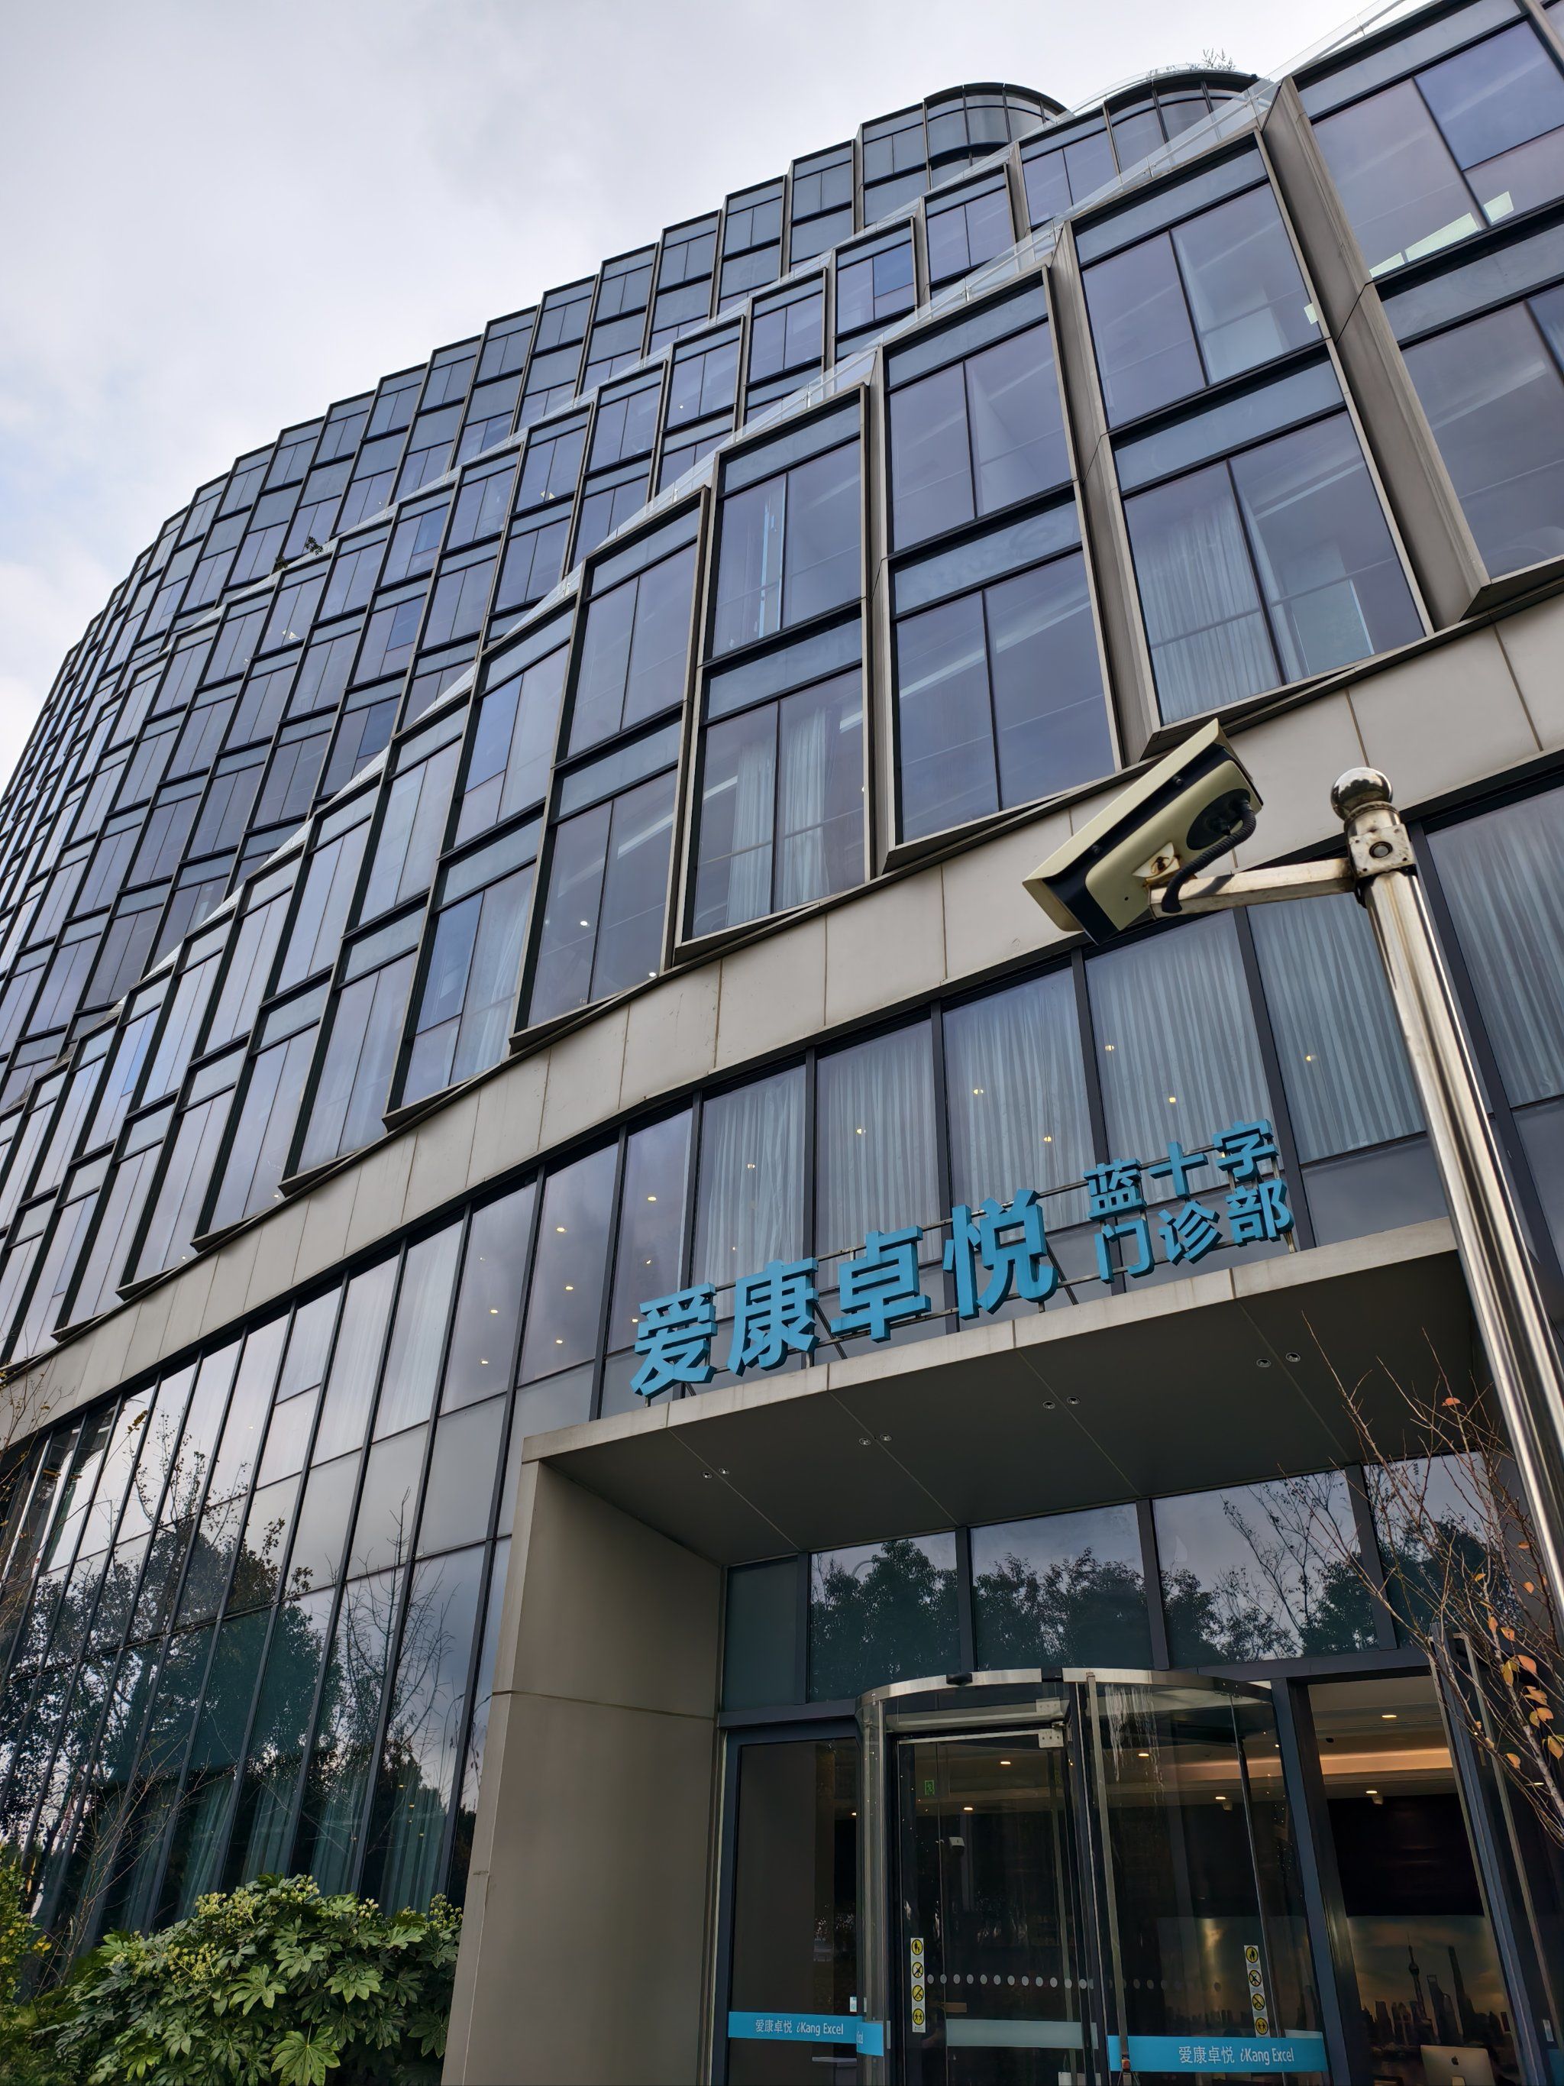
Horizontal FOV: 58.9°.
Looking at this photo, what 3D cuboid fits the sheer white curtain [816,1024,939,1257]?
[{"bbox_3d":[0.835,1.031,12.509,1.268,2.433,0.120,-20,-39,30],"label":"sheer white curtain"}]

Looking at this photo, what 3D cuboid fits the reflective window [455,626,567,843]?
[{"bbox_3d":[-3.917,-4.647,20.534,1.861,3.558,0.120,-21,-40,30],"label":"reflective window"}]

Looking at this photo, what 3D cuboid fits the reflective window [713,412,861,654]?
[{"bbox_3d":[0.082,-6.508,17.571,2.002,3.625,0.120,-15,-37,24],"label":"reflective window"}]

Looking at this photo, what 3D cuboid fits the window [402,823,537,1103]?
[{"bbox_3d":[-3.816,-1.084,17.410,1.856,3.767,0.150,-21,-40,30],"label":"window"}]

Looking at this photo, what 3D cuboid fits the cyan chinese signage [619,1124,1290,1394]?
[{"bbox_3d":[0.753,1.262,7.563,4.066,0.632,0.150,-21,-40,30],"label":"cyan chinese signage"}]

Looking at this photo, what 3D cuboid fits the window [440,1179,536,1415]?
[{"bbox_3d":[-3.038,2.572,14.374,1.247,2.446,0.120,-26,-42,35],"label":"window"}]

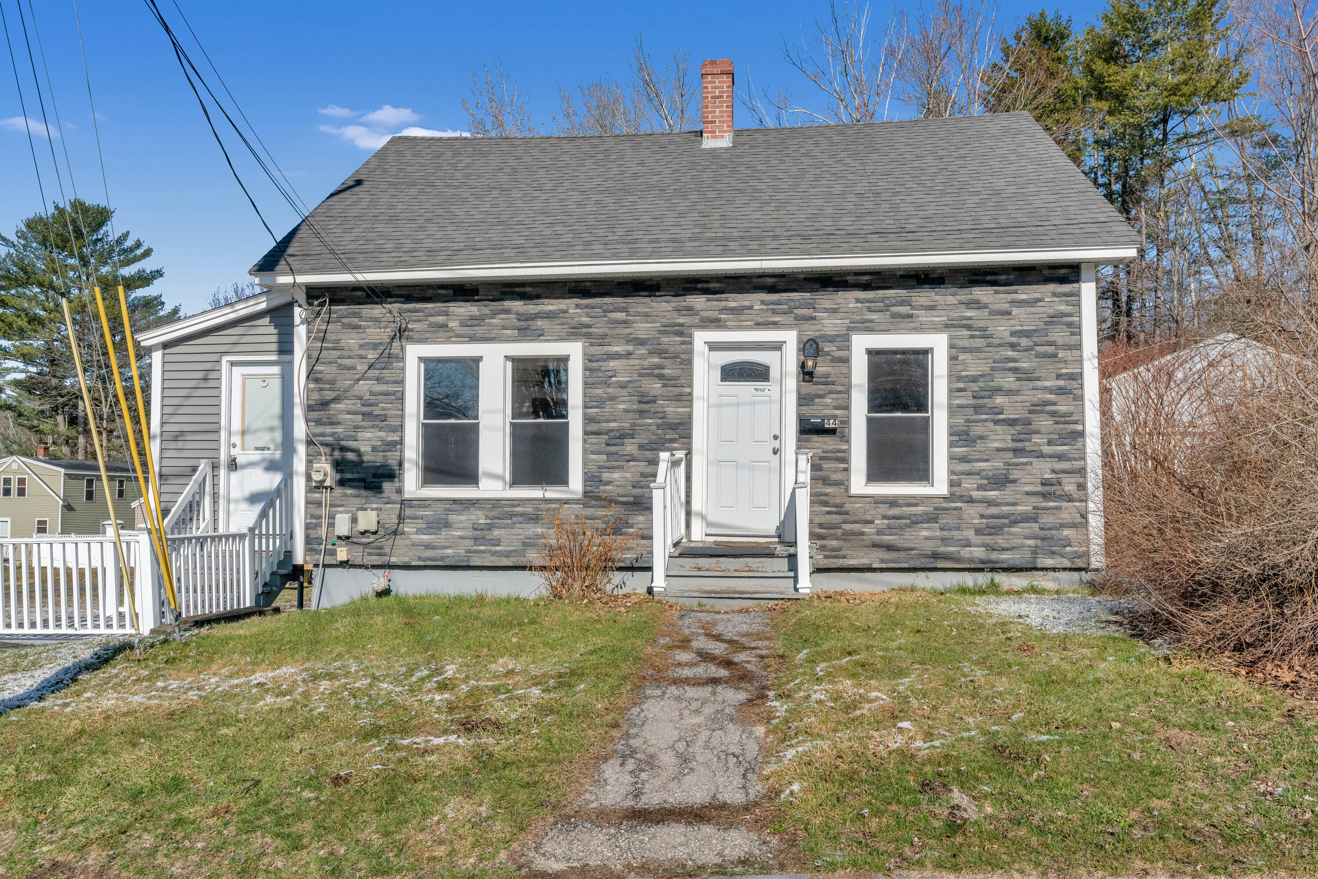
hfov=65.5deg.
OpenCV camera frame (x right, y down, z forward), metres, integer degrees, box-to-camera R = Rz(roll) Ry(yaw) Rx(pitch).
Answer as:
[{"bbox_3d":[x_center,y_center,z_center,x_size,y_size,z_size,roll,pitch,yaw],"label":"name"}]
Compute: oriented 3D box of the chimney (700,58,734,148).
[{"bbox_3d":[0.858,-4.761,14.744,0.450,1.280,0.460,0,-3,6],"label":"chimney"}]

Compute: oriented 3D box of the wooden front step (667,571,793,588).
[{"bbox_3d":[0.678,1.373,9.795,1.310,0.170,0.300,0,-3,6],"label":"wooden front step"}]

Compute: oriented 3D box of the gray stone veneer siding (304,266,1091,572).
[{"bbox_3d":[0.219,-0.218,11.425,8.710,3.240,0.120,0,-3,6],"label":"gray stone veneer siding"}]

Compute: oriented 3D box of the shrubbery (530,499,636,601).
[{"bbox_3d":[-0.781,1.175,10.961,1.070,1.030,0.900,0,-3,6],"label":"shrubbery"}]

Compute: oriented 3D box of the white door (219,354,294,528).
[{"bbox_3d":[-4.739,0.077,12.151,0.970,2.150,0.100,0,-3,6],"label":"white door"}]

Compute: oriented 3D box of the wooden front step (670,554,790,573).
[{"bbox_3d":[0.718,1.226,10.089,1.250,0.160,0.300,0,-3,6],"label":"wooden front step"}]

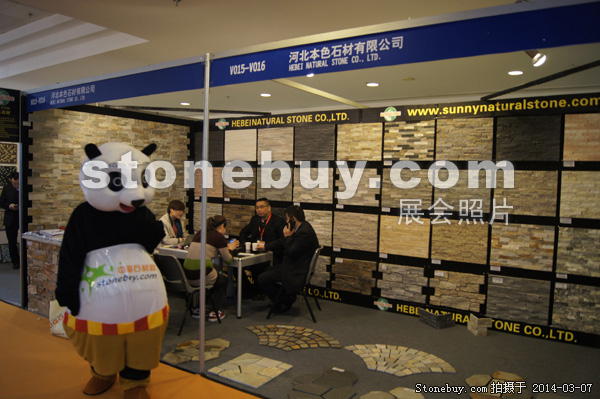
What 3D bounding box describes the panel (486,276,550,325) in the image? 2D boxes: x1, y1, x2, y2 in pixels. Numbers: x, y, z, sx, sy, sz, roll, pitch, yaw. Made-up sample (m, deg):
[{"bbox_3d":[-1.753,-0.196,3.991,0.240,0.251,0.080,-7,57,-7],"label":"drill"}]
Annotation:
[{"bbox_3d":[2.273,1.037,4.675,0.620,0.458,0.030,3,3,33],"label":"panel"}]

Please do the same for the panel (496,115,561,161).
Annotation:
[{"bbox_3d":[2.321,-0.619,4.593,0.612,0.461,0.030,3,3,33],"label":"panel"}]

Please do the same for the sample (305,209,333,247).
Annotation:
[{"bbox_3d":[0.165,0.372,6.027,0.615,0.466,0.030,3,3,33],"label":"sample"}]

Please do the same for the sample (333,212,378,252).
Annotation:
[{"bbox_3d":[0.704,0.402,5.678,0.615,0.466,0.030,3,3,33],"label":"sample"}]

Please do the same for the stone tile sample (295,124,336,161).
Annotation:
[{"bbox_3d":[0.198,-0.747,6.048,0.617,0.472,0.030,3,3,33],"label":"stone tile sample"}]

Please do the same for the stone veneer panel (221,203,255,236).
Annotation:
[{"bbox_3d":[-0.920,0.322,6.786,0.613,0.464,0.030,3,3,33],"label":"stone veneer panel"}]

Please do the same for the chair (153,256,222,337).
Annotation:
[{"bbox_3d":[-1.229,0.924,4.714,0.530,0.800,0.600,3,3,36],"label":"chair"}]

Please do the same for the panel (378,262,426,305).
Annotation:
[{"bbox_3d":[1.226,0.988,5.351,0.630,0.427,0.030,3,3,33],"label":"panel"}]

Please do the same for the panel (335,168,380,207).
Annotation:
[{"bbox_3d":[0.727,-0.160,5.702,0.603,0.466,0.030,3,3,31],"label":"panel"}]

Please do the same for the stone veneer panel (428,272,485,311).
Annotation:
[{"bbox_3d":[1.749,1.016,5.012,0.600,0.422,0.030,3,3,33],"label":"stone veneer panel"}]

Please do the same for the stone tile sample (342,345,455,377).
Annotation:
[{"bbox_3d":[0.846,1.402,3.915,0.985,0.020,0.677,3,3,31],"label":"stone tile sample"}]

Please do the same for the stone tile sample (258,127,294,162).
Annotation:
[{"bbox_3d":[-0.342,-0.771,6.309,0.612,0.461,0.030,3,3,33],"label":"stone tile sample"}]

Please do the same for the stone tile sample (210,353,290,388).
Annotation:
[{"bbox_3d":[-0.388,1.377,3.626,0.487,0.020,0.491,3,3,33],"label":"stone tile sample"}]

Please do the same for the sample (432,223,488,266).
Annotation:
[{"bbox_3d":[1.770,0.466,4.976,0.612,0.461,0.030,3,3,33],"label":"sample"}]

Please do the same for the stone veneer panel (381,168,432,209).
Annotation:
[{"bbox_3d":[1.255,-0.122,5.295,0.612,0.461,0.030,3,3,33],"label":"stone veneer panel"}]

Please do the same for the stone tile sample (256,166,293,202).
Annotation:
[{"bbox_3d":[-0.356,-0.219,6.359,0.603,0.466,0.030,3,3,31],"label":"stone tile sample"}]

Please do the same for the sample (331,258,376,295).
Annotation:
[{"bbox_3d":[0.691,0.978,5.767,0.618,0.407,0.030,3,3,33],"label":"sample"}]

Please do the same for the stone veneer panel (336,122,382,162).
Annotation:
[{"bbox_3d":[0.737,-0.722,5.633,0.615,0.463,0.030,3,3,33],"label":"stone veneer panel"}]

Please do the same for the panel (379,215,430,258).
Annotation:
[{"bbox_3d":[1.252,0.438,5.397,0.603,0.463,0.030,3,3,31],"label":"panel"}]

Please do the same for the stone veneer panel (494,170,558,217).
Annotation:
[{"bbox_3d":[2.351,-0.072,4.716,0.603,0.466,0.030,3,3,31],"label":"stone veneer panel"}]

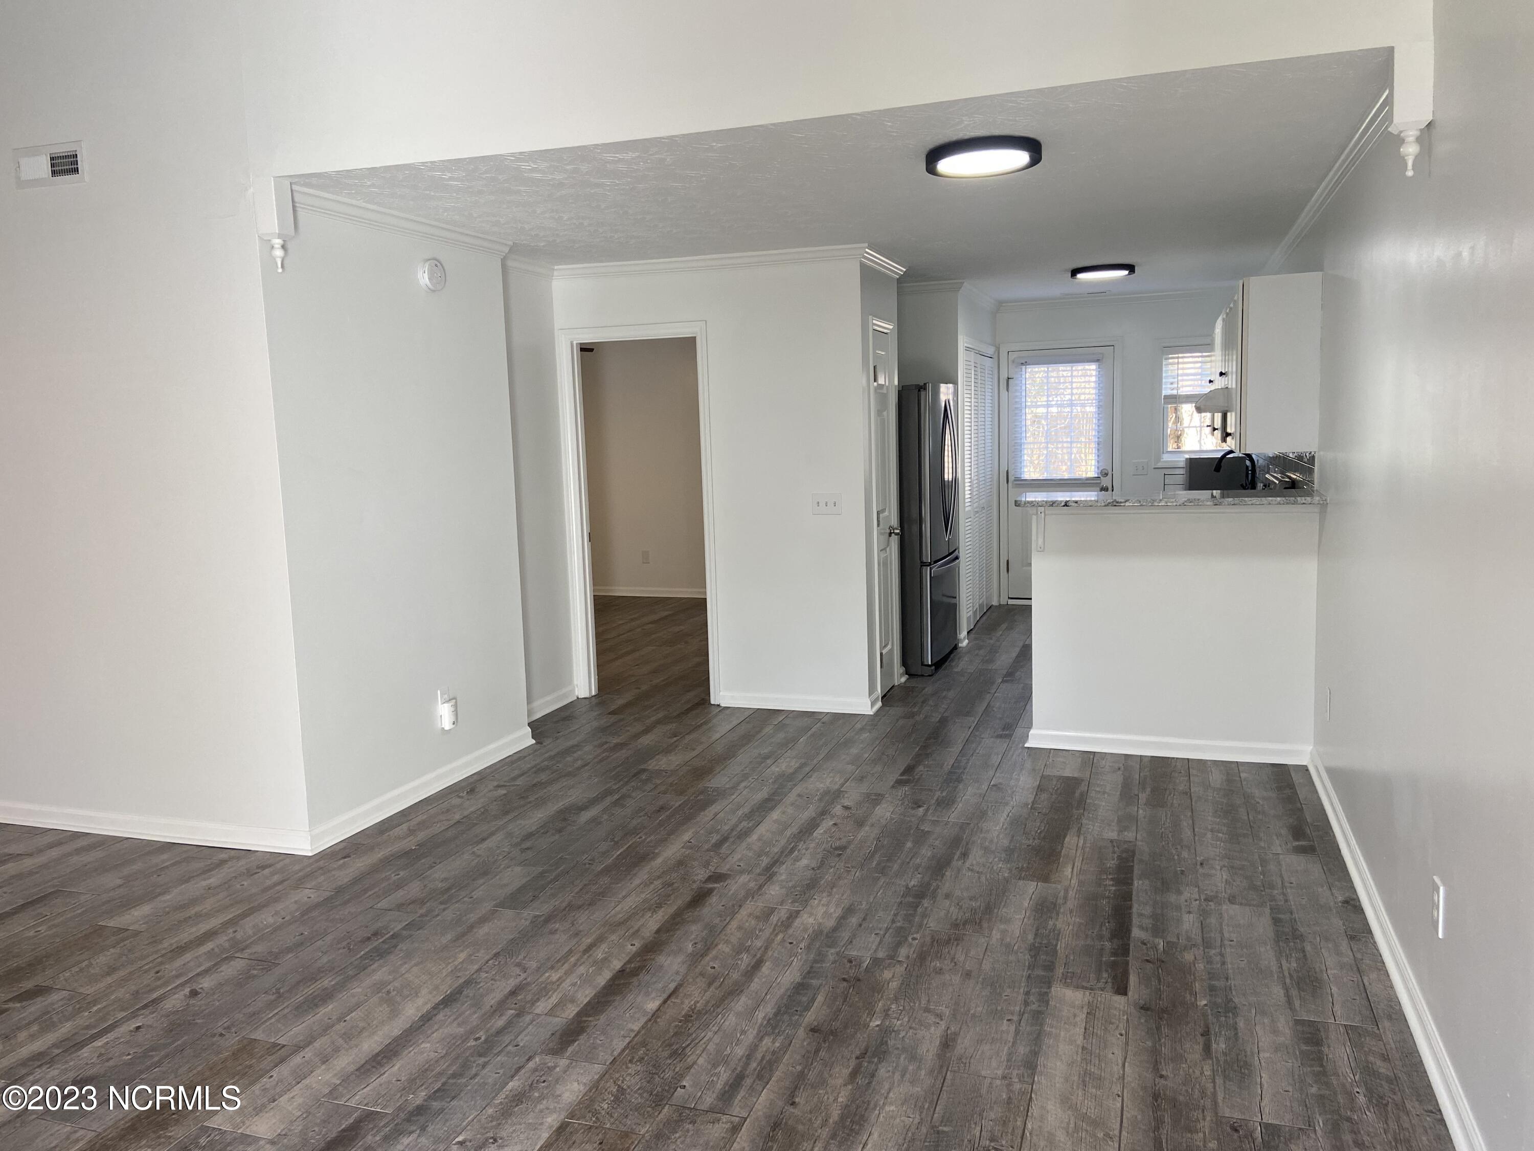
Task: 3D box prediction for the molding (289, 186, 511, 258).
[{"bbox_3d":[-1.467,-1.463,4.854,0.065,0.080,1.530,1,8,19],"label":"molding"}]

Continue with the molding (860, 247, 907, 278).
[{"bbox_3d":[0.647,-1.693,6.241,0.065,0.075,0.950,1,8,19],"label":"molding"}]

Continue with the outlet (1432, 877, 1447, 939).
[{"bbox_3d":[1.578,0.779,2.704,0.010,0.117,0.075,1,8,19],"label":"outlet"}]

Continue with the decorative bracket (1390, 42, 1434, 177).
[{"bbox_3d":[1.653,-1.190,2.967,0.092,0.325,0.092,1,8,19],"label":"decorative bracket"}]

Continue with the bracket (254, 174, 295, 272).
[{"bbox_3d":[-1.747,-1.240,4.104,0.090,0.325,0.090,1,8,19],"label":"bracket"}]

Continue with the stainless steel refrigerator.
[{"bbox_3d":[0.801,-0.325,7.500,0.830,1.770,0.920,1,8,19],"label":"stainless steel refrigerator"}]

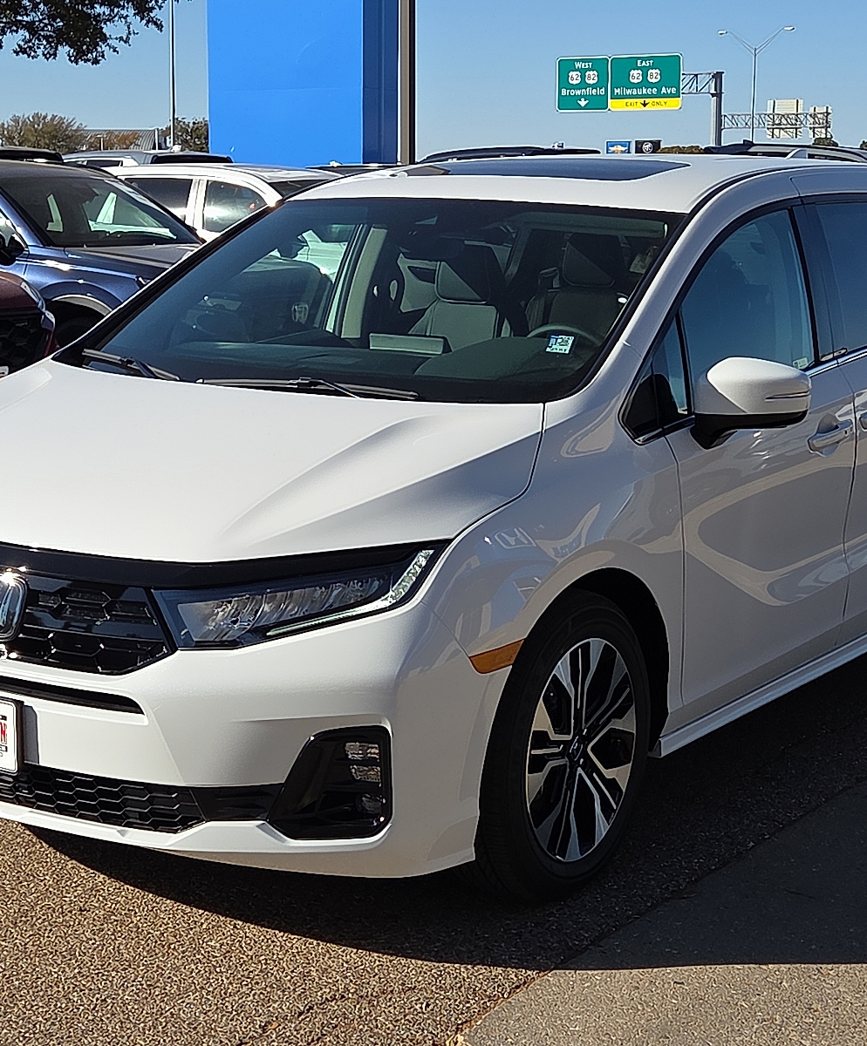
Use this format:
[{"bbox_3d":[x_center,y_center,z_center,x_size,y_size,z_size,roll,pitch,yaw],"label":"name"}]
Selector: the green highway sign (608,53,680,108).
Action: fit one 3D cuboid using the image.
[{"bbox_3d":[13.697,-28.427,130.000,5.200,3.600,0.200,7,12,32],"label":"green highway sign"}]

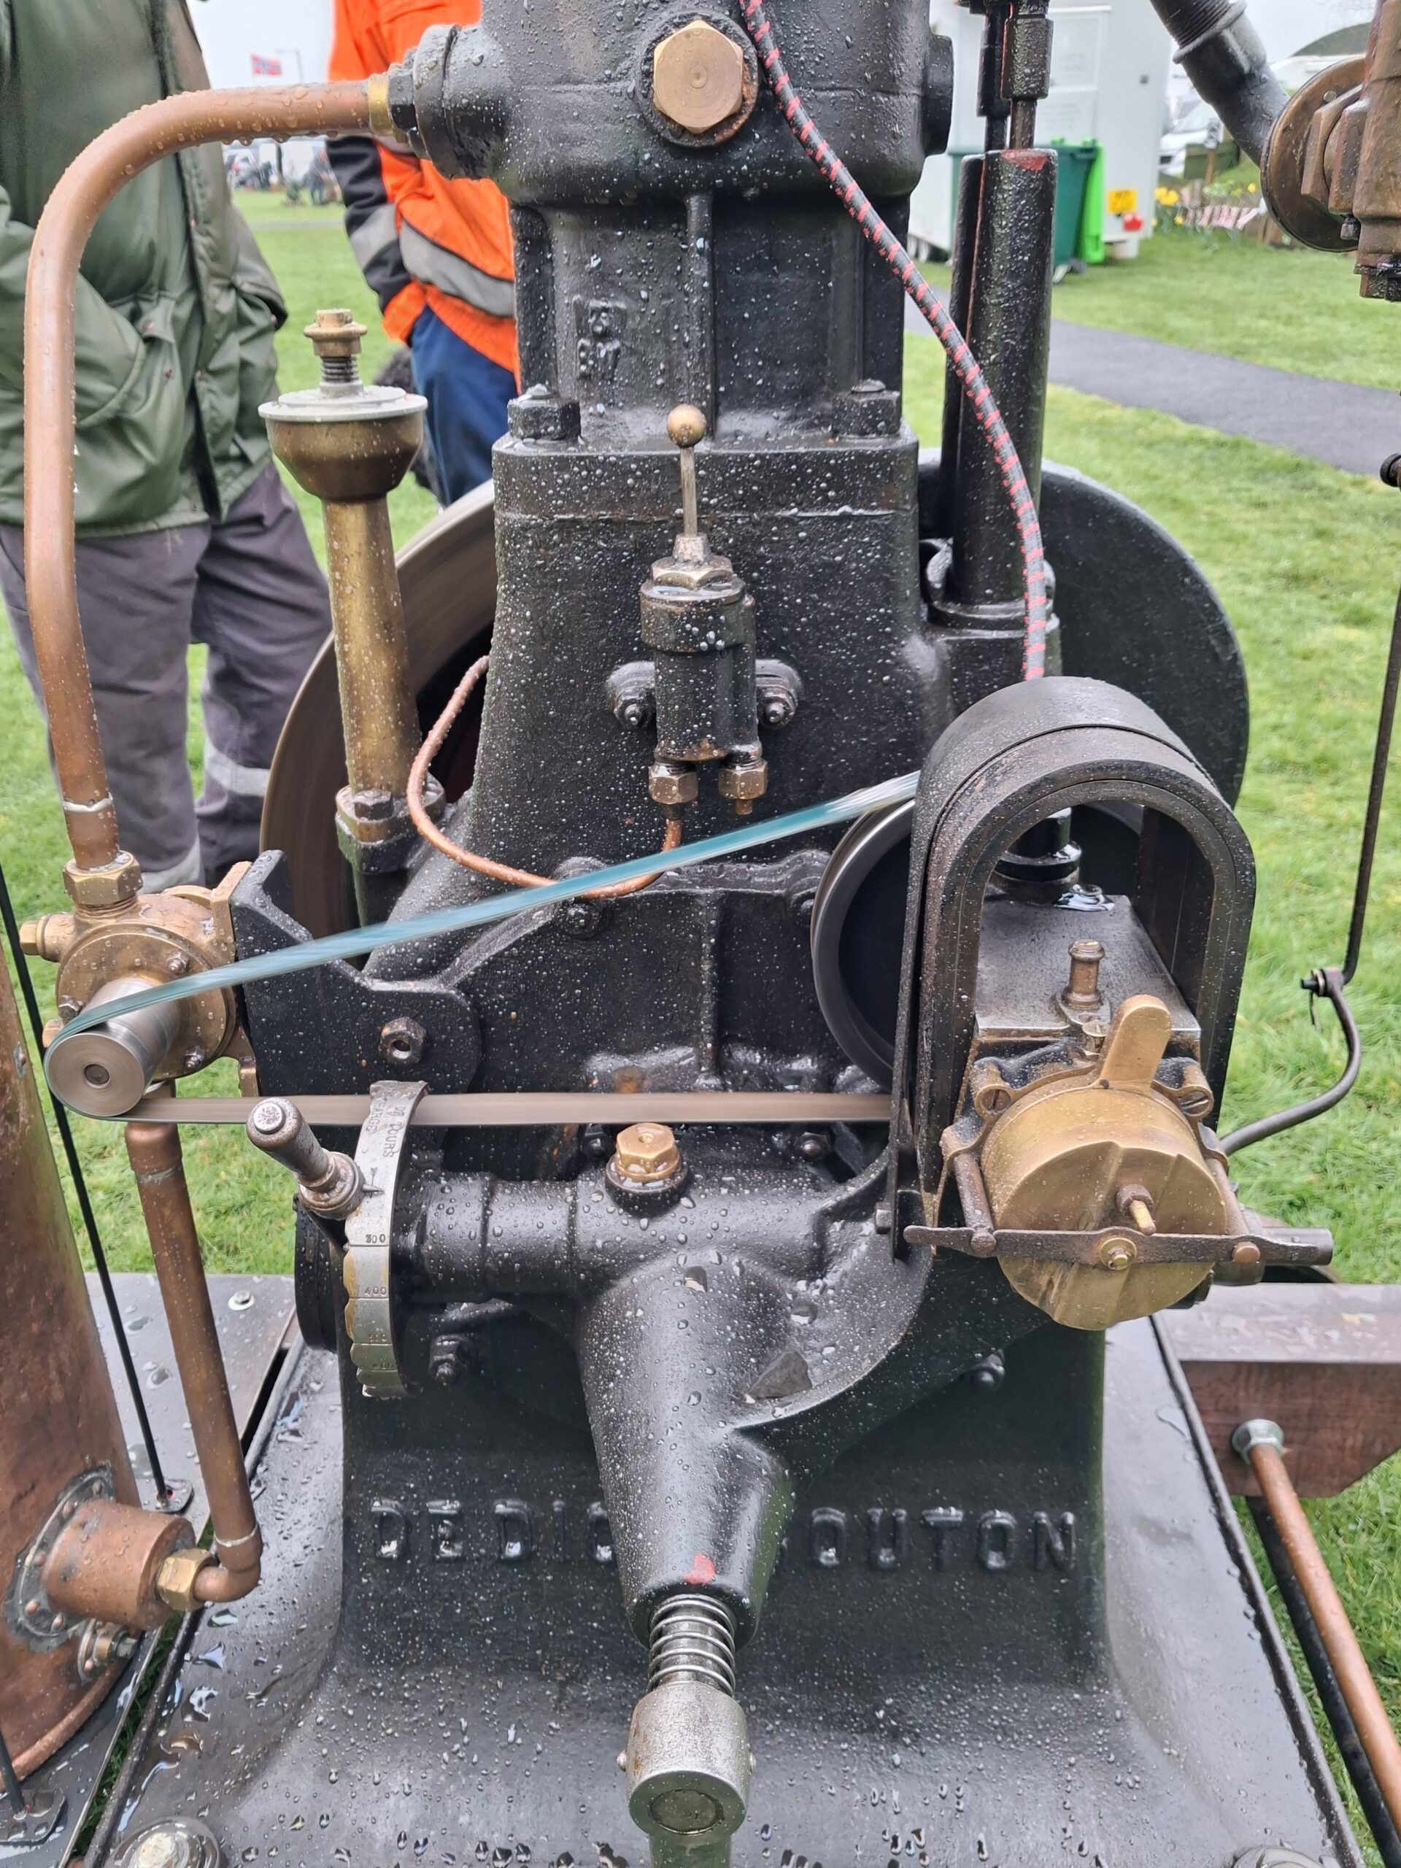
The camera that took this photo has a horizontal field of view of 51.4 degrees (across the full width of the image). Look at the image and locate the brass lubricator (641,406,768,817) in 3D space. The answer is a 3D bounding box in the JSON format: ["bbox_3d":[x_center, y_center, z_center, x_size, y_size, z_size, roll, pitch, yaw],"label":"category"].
[{"bbox_3d":[0.002,-0.131,0.621,0.055,0.180,0.049,0,29,1],"label":"brass lubricator"}]

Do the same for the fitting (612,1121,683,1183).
[{"bbox_3d":[-0.021,0.087,0.586,0.028,0.012,0.028,0,29,0],"label":"fitting"}]

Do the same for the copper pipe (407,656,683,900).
[{"bbox_3d":[-0.071,-0.092,0.754,0.136,0.066,0.228,0,29,1],"label":"copper pipe"}]

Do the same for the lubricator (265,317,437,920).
[{"bbox_3d":[-0.166,-0.151,0.727,0.081,0.296,0.081,0,29,1],"label":"lubricator"}]

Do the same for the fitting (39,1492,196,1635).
[{"bbox_3d":[-0.356,0.379,0.883,0.068,0.061,0.061,5,29,9],"label":"fitting"}]

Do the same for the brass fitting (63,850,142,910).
[{"bbox_3d":[-0.274,-0.028,0.664,0.035,0.018,0.032,0,29,0],"label":"brass fitting"}]

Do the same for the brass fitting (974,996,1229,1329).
[{"bbox_3d":[0.124,0.072,0.457,0.075,0.111,0.044,0,29,1],"label":"brass fitting"}]

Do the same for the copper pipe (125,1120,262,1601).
[{"bbox_3d":[-0.280,0.238,0.799,0.049,0.348,0.030,-4,29,-7],"label":"copper pipe"}]

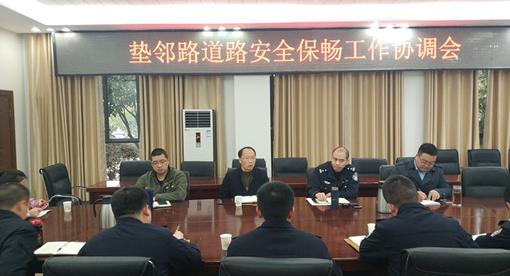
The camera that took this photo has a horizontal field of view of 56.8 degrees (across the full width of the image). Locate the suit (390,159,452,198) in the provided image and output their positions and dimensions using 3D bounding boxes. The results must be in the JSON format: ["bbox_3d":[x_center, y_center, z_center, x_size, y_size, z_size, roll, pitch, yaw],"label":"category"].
[{"bbox_3d":[1.616,0.490,4.634,0.600,0.600,0.460,0,3,9],"label":"suit"}]

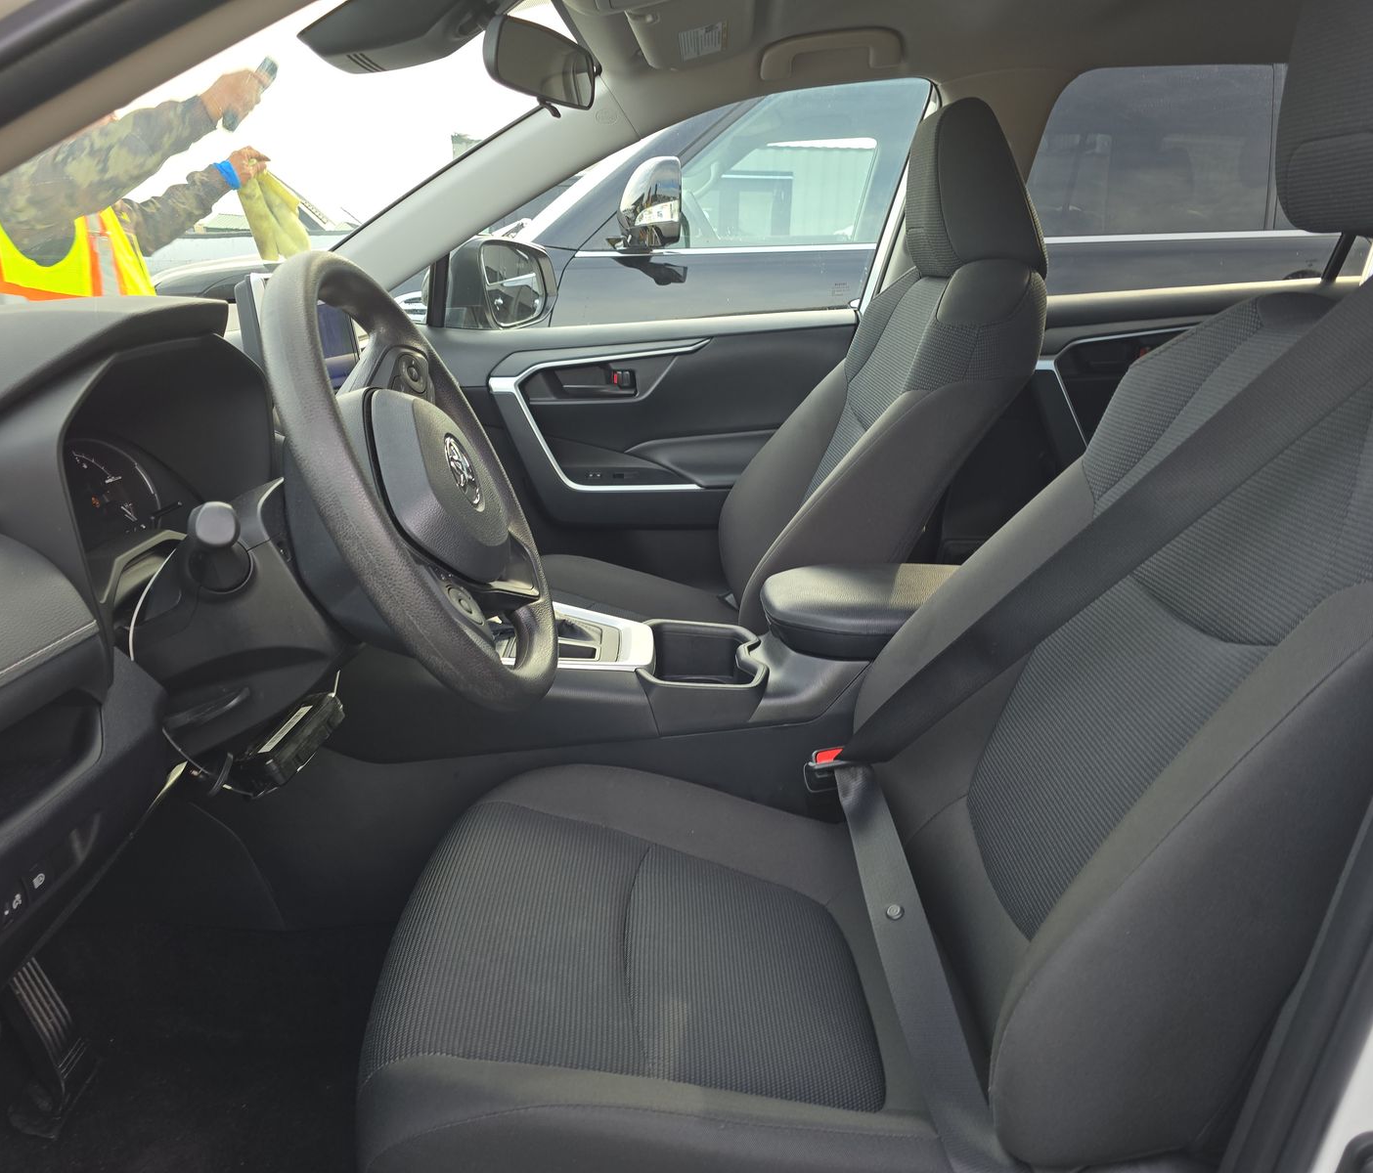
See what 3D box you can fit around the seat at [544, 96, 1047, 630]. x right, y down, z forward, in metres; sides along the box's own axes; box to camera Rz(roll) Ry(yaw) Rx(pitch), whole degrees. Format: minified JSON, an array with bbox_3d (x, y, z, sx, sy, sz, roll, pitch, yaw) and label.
[{"bbox_3d":[0.061,-0.173,1.536,0.870,1.000,0.530,0,13,1],"label":"seat"}]

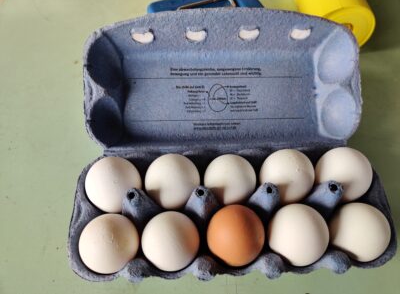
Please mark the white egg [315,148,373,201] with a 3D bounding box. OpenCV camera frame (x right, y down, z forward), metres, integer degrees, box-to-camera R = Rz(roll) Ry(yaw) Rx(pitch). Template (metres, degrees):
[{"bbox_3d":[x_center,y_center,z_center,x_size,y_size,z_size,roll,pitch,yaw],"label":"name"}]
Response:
[{"bbox_3d":[0.121,0.024,0.264,0.043,0.055,0.043,-3,59,0],"label":"white egg"}]

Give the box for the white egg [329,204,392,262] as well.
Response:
[{"bbox_3d":[0.122,0.065,0.239,0.042,0.054,0.042,-3,59,0],"label":"white egg"}]

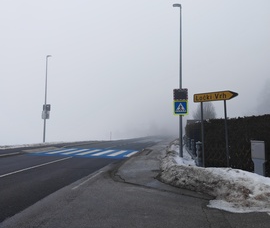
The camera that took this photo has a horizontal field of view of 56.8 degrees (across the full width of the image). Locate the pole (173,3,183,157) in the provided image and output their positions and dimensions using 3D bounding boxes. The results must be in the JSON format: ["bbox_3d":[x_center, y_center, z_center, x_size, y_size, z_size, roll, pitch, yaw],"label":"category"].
[{"bbox_3d":[2.126,-1.795,12.667,0.500,7.908,0.200,-1,-5,9],"label":"pole"}]

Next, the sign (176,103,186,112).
[{"bbox_3d":[2.287,-0.298,12.380,0.620,0.620,0.040,-1,-5,10],"label":"sign"}]

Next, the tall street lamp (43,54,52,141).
[{"bbox_3d":[-7.731,-1.403,22.231,0.580,7.923,0.220,-1,-5,9],"label":"tall street lamp"}]

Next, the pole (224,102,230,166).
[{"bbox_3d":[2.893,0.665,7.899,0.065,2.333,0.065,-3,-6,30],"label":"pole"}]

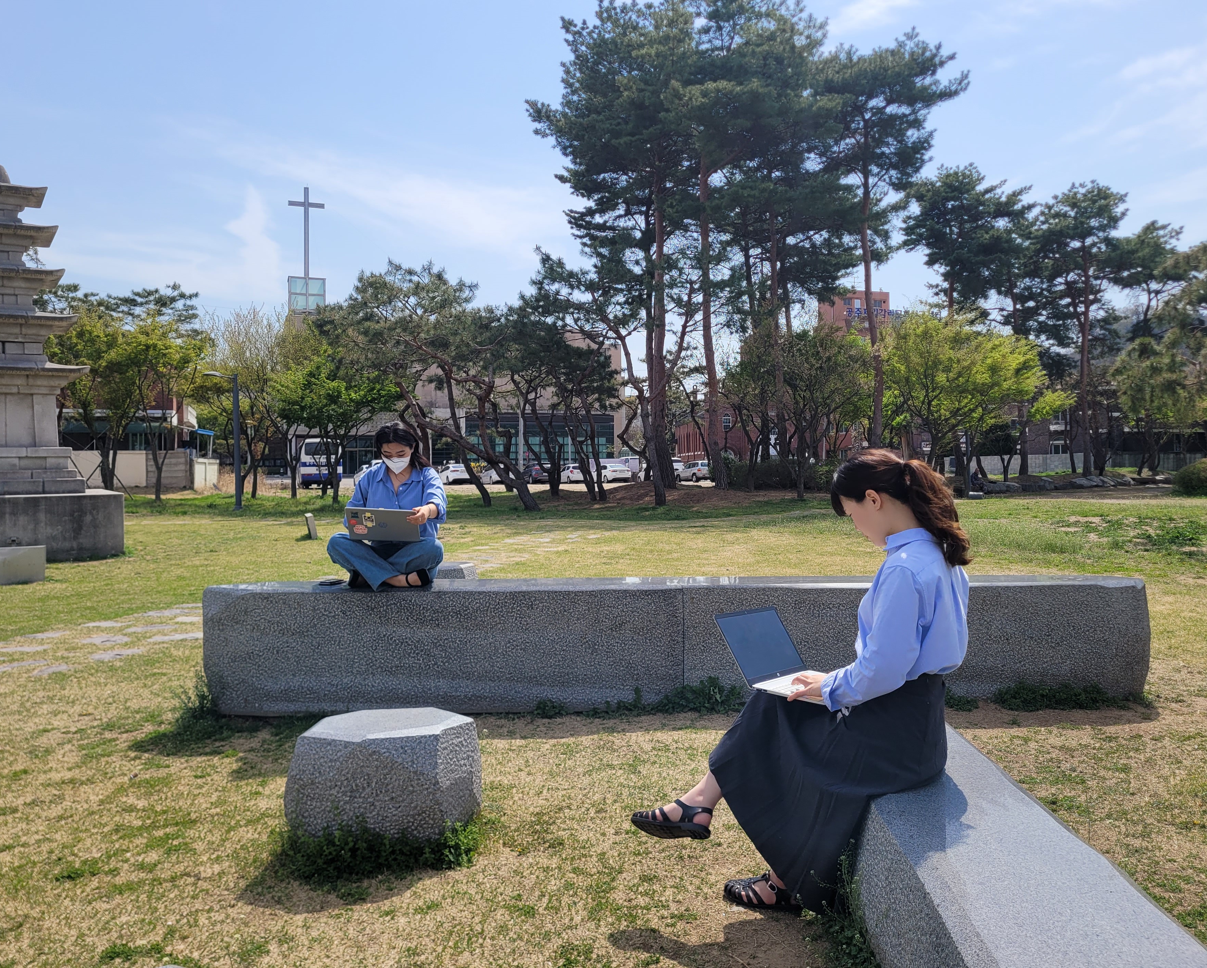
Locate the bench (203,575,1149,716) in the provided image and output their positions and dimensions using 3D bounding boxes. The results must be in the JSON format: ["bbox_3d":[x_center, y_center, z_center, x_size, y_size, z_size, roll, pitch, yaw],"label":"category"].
[{"bbox_3d":[0.408,0.776,4.910,4.540,0.570,0.580,0,1,-4],"label":"bench"}]

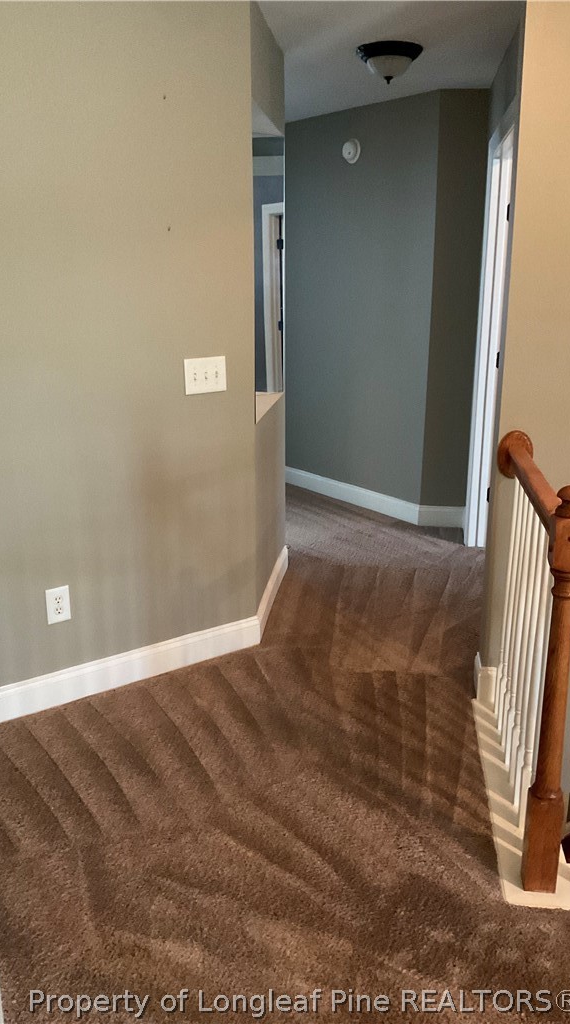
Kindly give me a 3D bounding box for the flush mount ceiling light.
[{"bbox_3d":[0.455,-1.948,3.749,0.291,0.143,0.291,0,16,0],"label":"flush mount ceiling light"}]

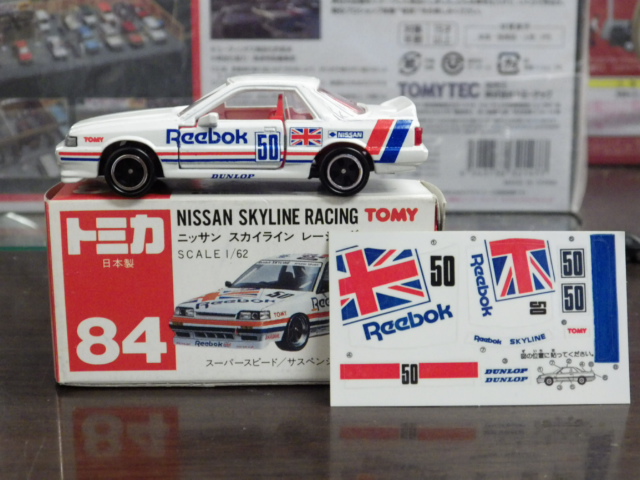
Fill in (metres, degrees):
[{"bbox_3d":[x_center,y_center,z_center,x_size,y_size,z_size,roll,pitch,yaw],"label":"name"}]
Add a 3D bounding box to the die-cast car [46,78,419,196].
[{"bbox_3d":[-0.016,-0.023,0.228,0.075,0.023,0.028,0,13,1],"label":"die-cast car"}]

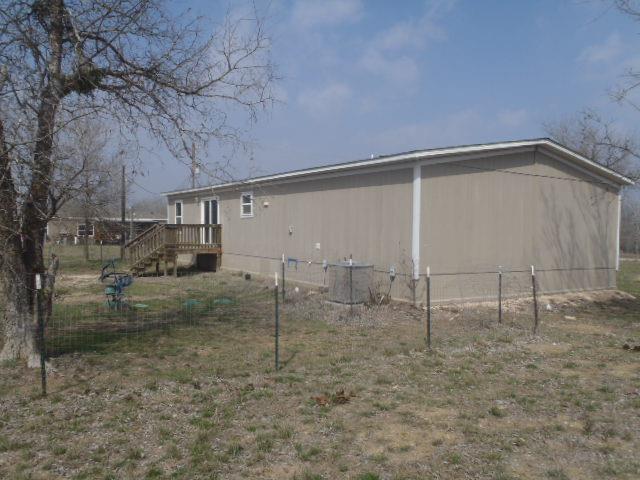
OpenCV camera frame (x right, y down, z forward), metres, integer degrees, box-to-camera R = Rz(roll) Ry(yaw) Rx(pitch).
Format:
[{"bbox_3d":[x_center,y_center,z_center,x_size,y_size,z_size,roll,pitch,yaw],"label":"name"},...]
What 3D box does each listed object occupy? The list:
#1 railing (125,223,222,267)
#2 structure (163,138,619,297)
[{"bbox_3d":[-5.913,0.190,20.672,3.170,1.630,2.650,1,2,-33],"label":"railing"},{"bbox_3d":[0.570,-0.850,21.035,8.730,4.020,18.960,1,2,-33],"label":"structure"}]

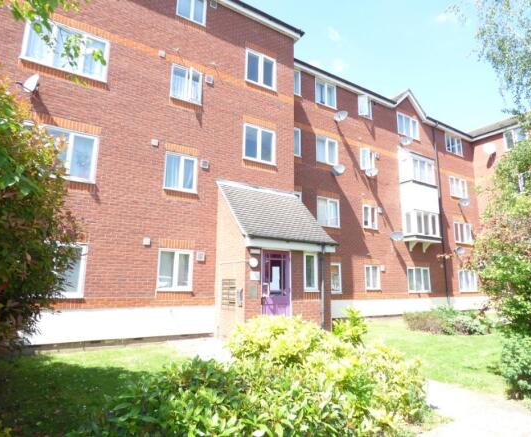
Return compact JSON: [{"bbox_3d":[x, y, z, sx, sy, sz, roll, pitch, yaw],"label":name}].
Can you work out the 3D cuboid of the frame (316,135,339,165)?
[{"bbox_3d":[2.639,-2.855,14.344,1.189,1.179,0.100,7,-12,-30],"label":"frame"}]

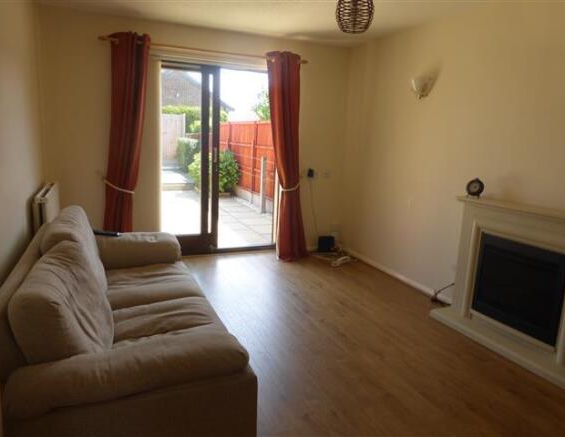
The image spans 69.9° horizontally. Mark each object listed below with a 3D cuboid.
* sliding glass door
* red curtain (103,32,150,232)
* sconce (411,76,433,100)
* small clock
[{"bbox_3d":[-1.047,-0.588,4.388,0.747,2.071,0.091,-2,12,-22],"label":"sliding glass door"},{"bbox_3d":[-1.457,-0.576,3.818,0.444,2.212,0.162,-2,12,-22],"label":"red curtain"},{"bbox_3d":[1.199,-1.139,3.550,0.121,0.182,0.222,-2,12,-22],"label":"sconce"},{"bbox_3d":[1.423,-0.225,2.983,0.066,0.151,0.121,-6,13,-36],"label":"small clock"}]

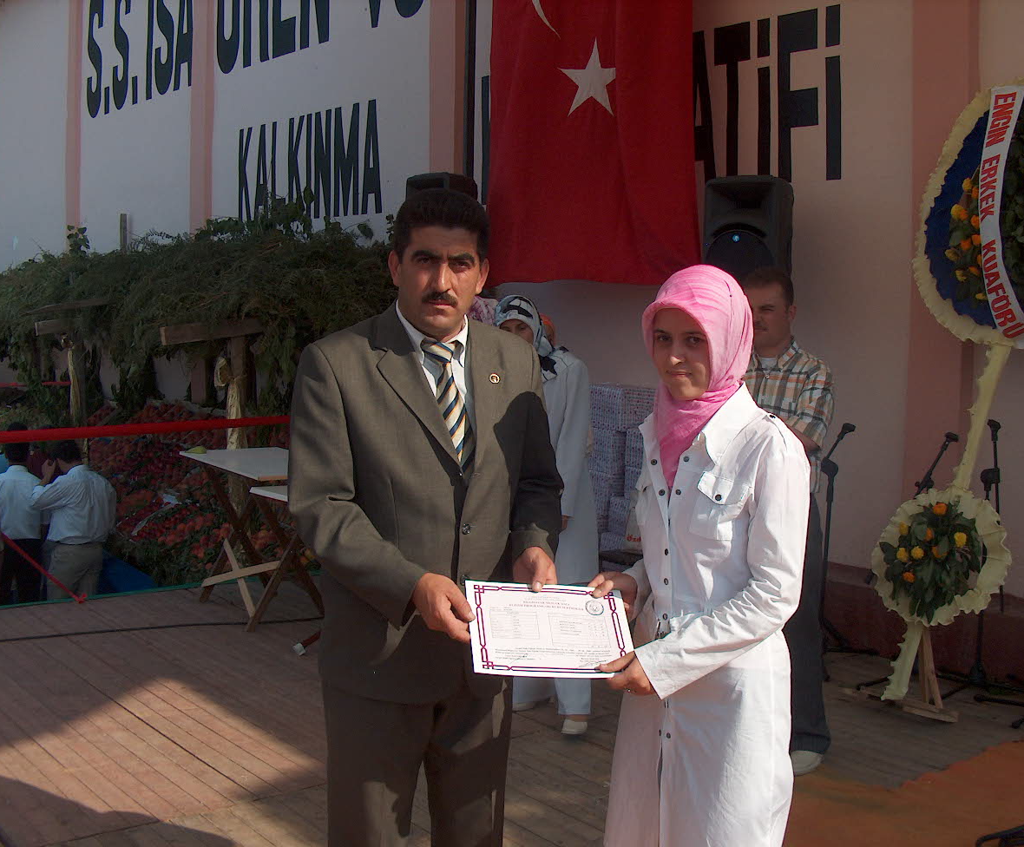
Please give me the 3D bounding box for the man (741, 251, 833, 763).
[{"bbox_3d":[0.893,0.321,4.104,0.500,1.720,0.360,2,6,18],"label":"man"}]

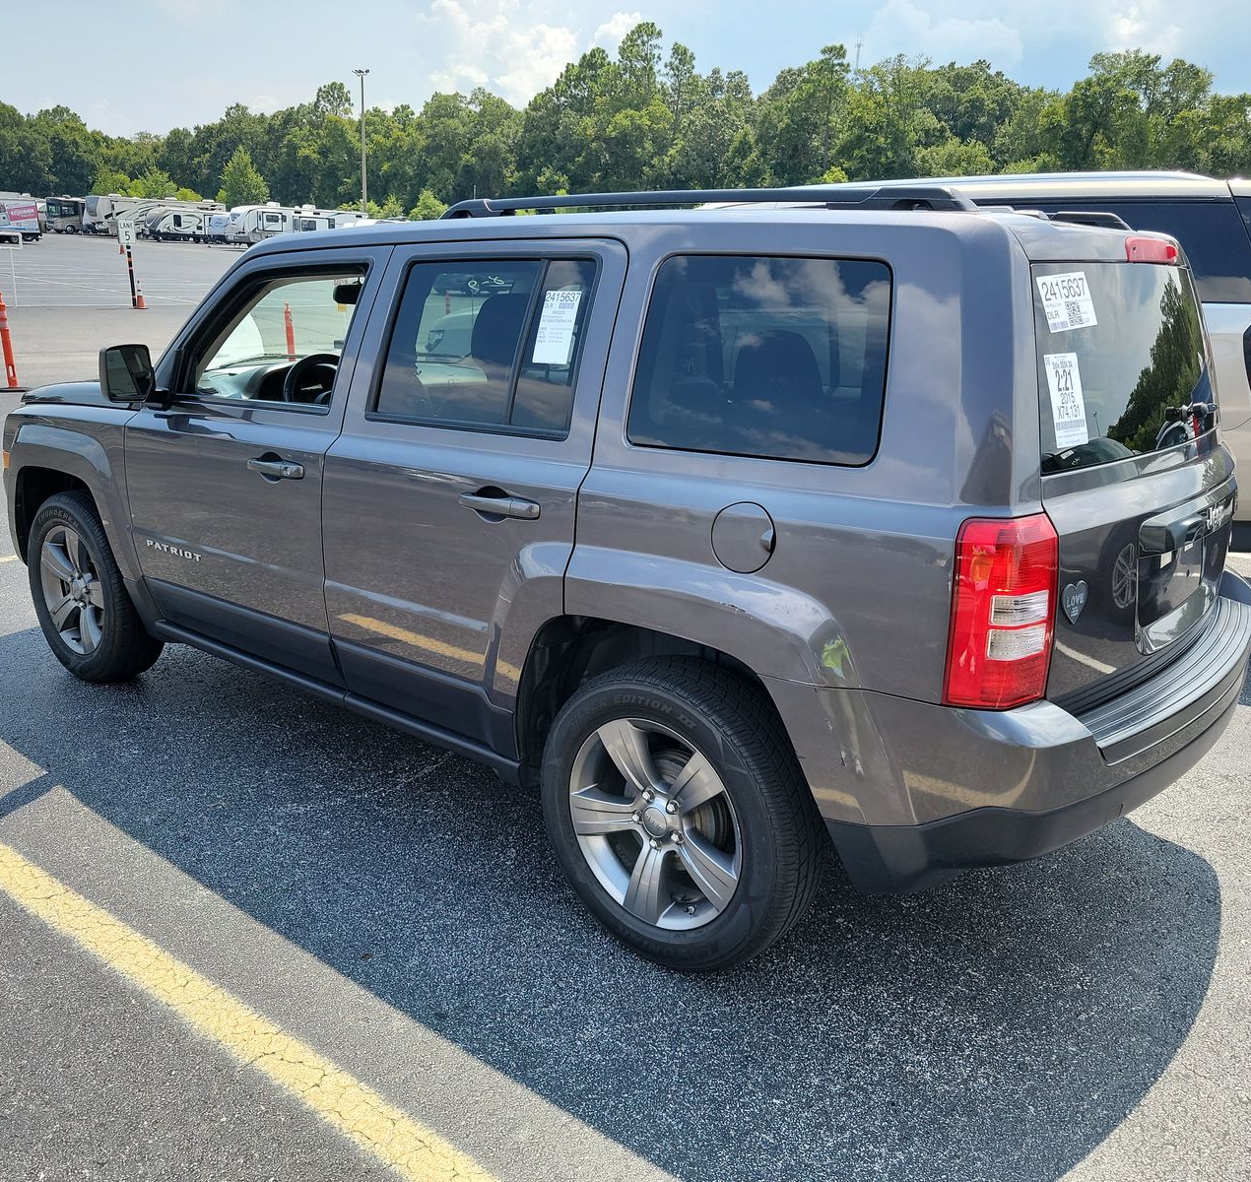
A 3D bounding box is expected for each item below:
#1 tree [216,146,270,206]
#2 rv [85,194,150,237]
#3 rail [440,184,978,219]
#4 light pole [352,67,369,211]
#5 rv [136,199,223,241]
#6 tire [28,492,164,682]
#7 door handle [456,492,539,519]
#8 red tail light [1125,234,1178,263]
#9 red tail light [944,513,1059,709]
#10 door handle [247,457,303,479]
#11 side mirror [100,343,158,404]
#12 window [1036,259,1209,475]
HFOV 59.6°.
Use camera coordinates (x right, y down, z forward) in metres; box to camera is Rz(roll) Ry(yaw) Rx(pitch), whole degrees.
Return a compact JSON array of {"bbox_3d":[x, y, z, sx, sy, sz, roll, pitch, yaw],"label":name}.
[{"bbox_3d":[-45.555,-47.606,130.000,5.800,10.400,5.800,-5,18,-19],"label":"tree"},{"bbox_3d":[-49.194,-38.844,113.890,2.500,3.950,11.600,15,22,39],"label":"rv"},{"bbox_3d":[0.077,-0.851,2.415,1.430,0.060,0.050,14,20,37],"label":"rail"},{"bbox_3d":[-25.796,-42.922,108.239,1.700,16.200,1.400,2,16,0],"label":"light pole"},{"bbox_3d":[-41.741,-35.585,106.766,2.450,3.100,8.800,15,22,39],"label":"rv"},{"bbox_3d":[-1.955,-0.025,4.042,0.690,0.690,0.225,14,20,36],"label":"tire"},{"bbox_3d":[-0.297,-0.196,2.500,0.255,0.050,0.050,14,20,36],"label":"door handle"},{"bbox_3d":[1.097,-0.710,2.276,0.060,0.055,0.310,14,20,37],"label":"red tail light"},{"bbox_3d":[0.627,0.030,1.831,0.125,0.325,0.130,14,20,37],"label":"red tail light"},{"bbox_3d":[-0.949,-0.331,2.971,0.235,0.040,0.045,14,20,37],"label":"door handle"},{"bbox_3d":[-1.454,-0.650,3.214,0.115,0.175,0.185,14,20,36],"label":"side mirror"},{"bbox_3d":[1.143,-0.514,2.404,0.070,0.400,1.270,-5,8,40],"label":"window"}]

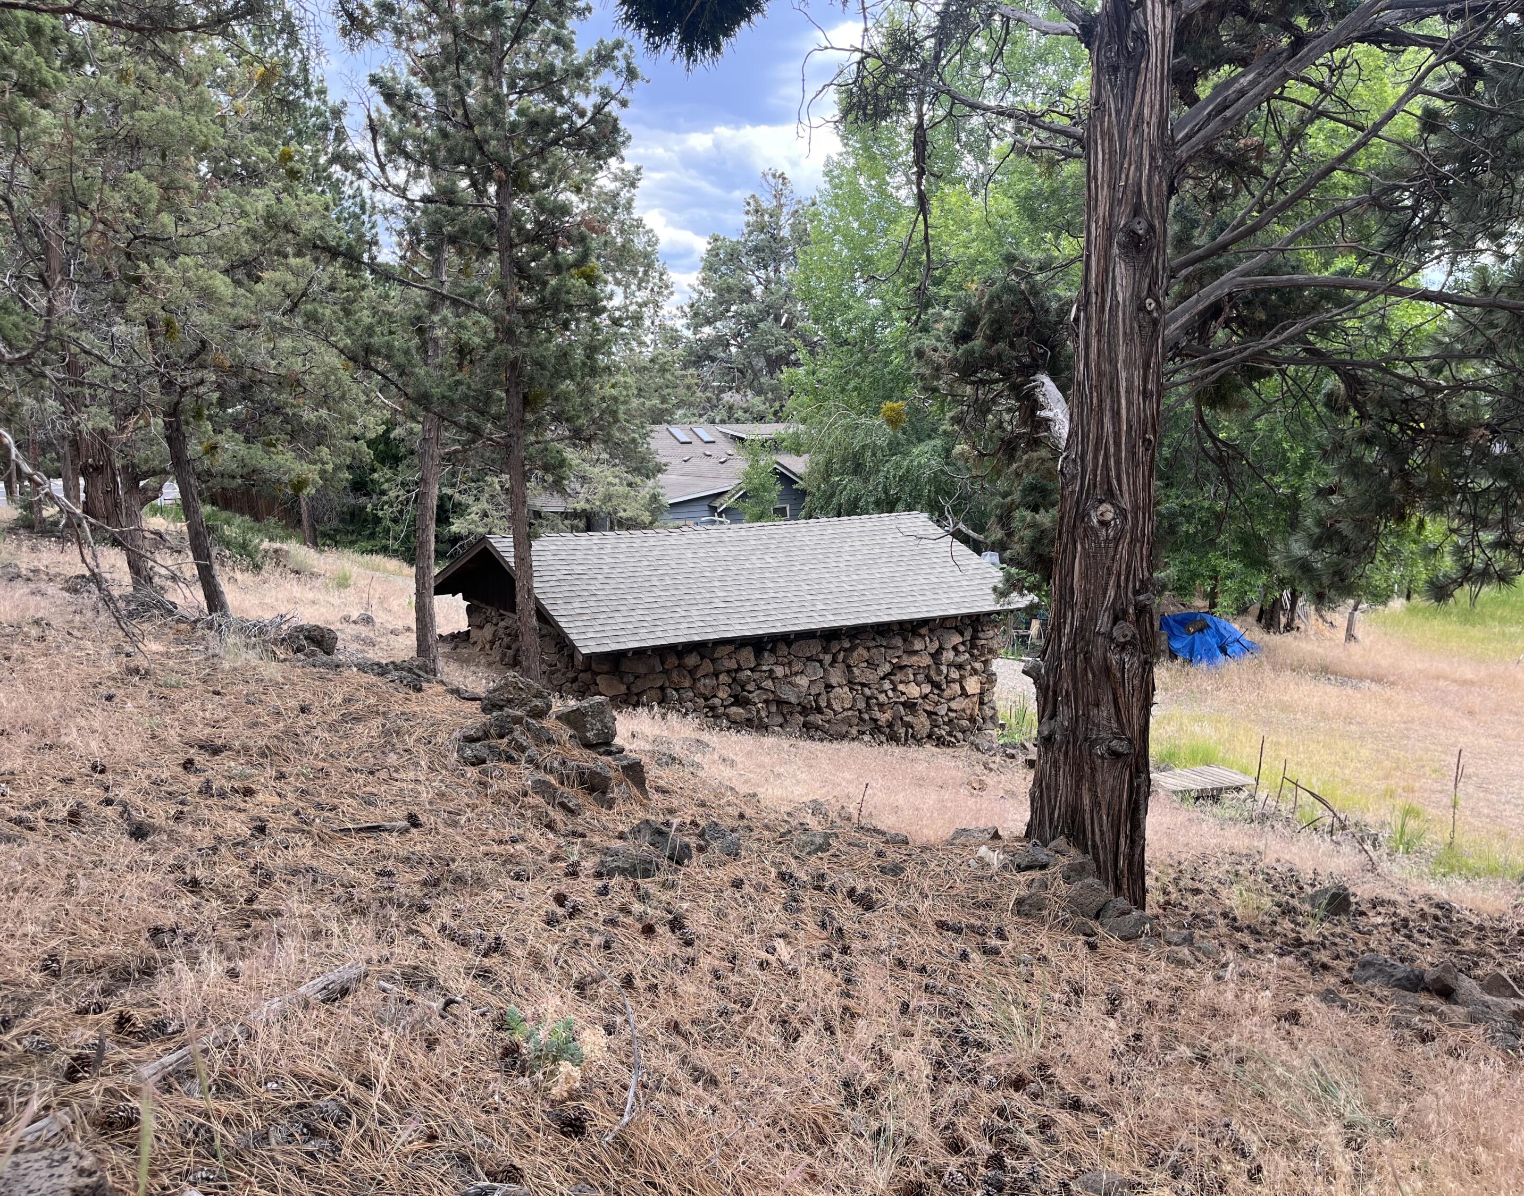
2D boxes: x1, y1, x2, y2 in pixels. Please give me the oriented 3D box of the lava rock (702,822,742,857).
[{"bbox_3d":[-0.213,1.251,6.200,0.205,0.140,0.180,0,10,-2],"label":"lava rock"}]

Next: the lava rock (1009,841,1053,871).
[{"bbox_3d":[1.704,1.644,7.600,0.270,0.130,0.190,4,9,13],"label":"lava rock"}]

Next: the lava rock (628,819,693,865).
[{"bbox_3d":[-0.606,1.461,7.150,0.370,0.240,0.280,2,9,0],"label":"lava rock"}]

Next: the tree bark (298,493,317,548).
[{"bbox_3d":[-10.616,-1.806,28.000,0.360,1.380,0.360,-4,11,-21],"label":"tree bark"}]

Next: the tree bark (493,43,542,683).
[{"bbox_3d":[-2.477,-2.221,12.089,0.250,6.372,0.240,-3,9,-11],"label":"tree bark"}]

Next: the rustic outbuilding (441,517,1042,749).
[{"bbox_3d":[-0.463,0.547,17.863,7.629,3.330,5.256,-5,11,-35],"label":"rustic outbuilding"}]

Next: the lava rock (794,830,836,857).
[{"bbox_3d":[0.282,1.322,6.450,0.210,0.110,0.180,0,10,3],"label":"lava rock"}]

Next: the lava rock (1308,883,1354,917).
[{"bbox_3d":[4.217,2.245,8.900,0.330,0.210,0.250,6,10,26],"label":"lava rock"}]

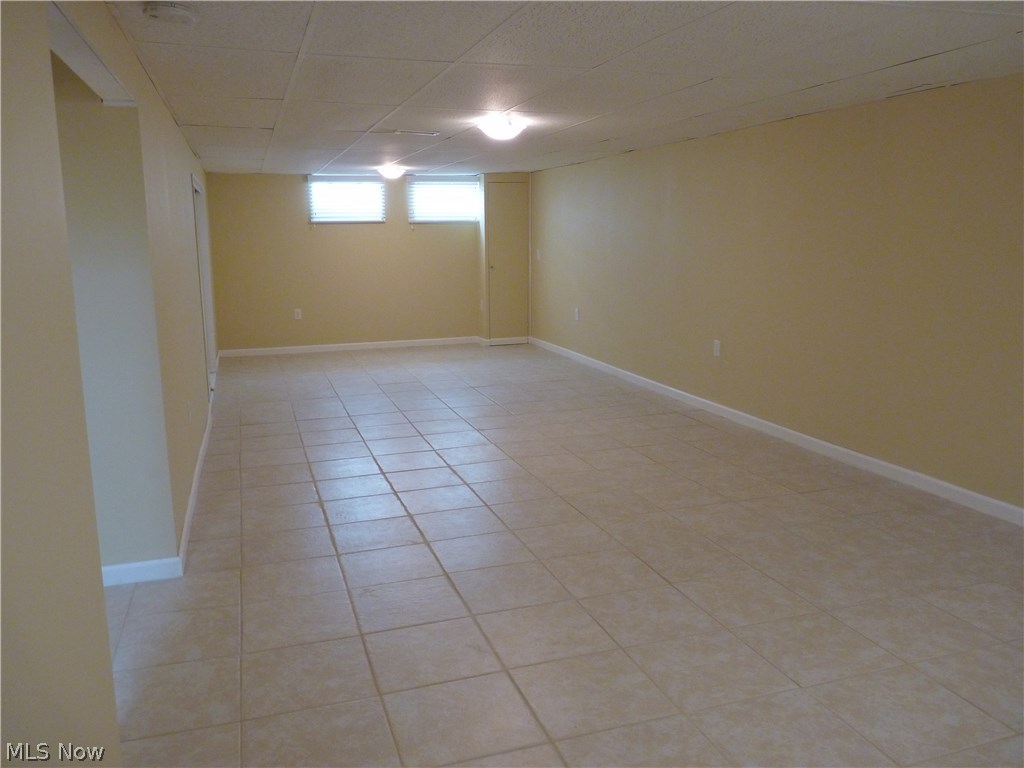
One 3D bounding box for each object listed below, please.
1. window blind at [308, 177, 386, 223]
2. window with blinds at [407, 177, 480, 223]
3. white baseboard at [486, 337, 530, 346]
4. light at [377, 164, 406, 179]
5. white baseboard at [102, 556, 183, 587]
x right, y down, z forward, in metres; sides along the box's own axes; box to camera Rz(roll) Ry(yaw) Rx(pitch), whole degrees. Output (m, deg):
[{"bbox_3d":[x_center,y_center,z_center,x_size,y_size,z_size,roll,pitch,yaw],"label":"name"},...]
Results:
[{"bbox_3d":[-1.917,-2.159,9.360,0.886,0.539,0.060,-4,11,-18],"label":"window blind"},{"bbox_3d":[-0.812,-2.246,9.723,0.894,0.555,0.060,-4,11,-18],"label":"window with blinds"},{"bbox_3d":[-0.040,-0.527,9.875,0.553,0.088,0.016,-4,11,-18],"label":"white baseboard"},{"bbox_3d":[-1.220,-2.157,8.105,0.320,0.130,0.320,-4,11,-18],"label":"light"},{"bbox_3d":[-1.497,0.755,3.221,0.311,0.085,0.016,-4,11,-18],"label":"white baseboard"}]

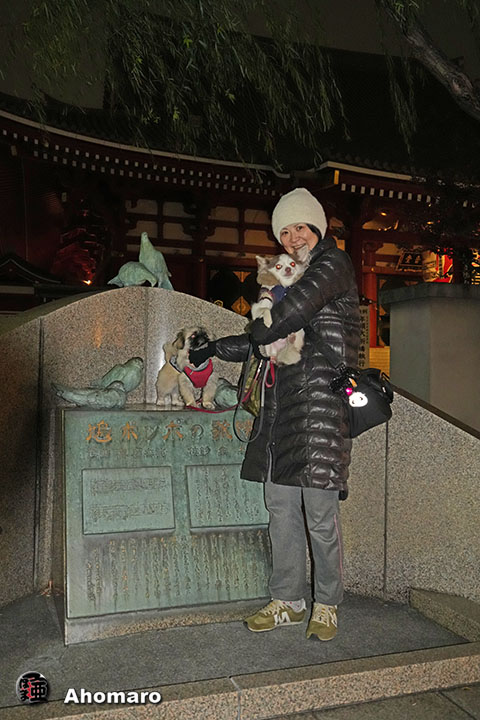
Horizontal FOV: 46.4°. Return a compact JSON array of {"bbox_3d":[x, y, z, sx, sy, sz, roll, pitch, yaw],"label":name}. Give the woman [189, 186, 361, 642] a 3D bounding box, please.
[{"bbox_3d":[0.127,0.164,2.143,0.430,1.620,0.650,2,-1,-40],"label":"woman"}]

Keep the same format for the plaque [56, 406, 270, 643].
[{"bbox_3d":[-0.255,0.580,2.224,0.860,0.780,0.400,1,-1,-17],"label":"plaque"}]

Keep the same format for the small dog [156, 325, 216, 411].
[{"bbox_3d":[-0.237,0.033,2.480,0.180,0.355,0.330,2,-1,-38],"label":"small dog"}]

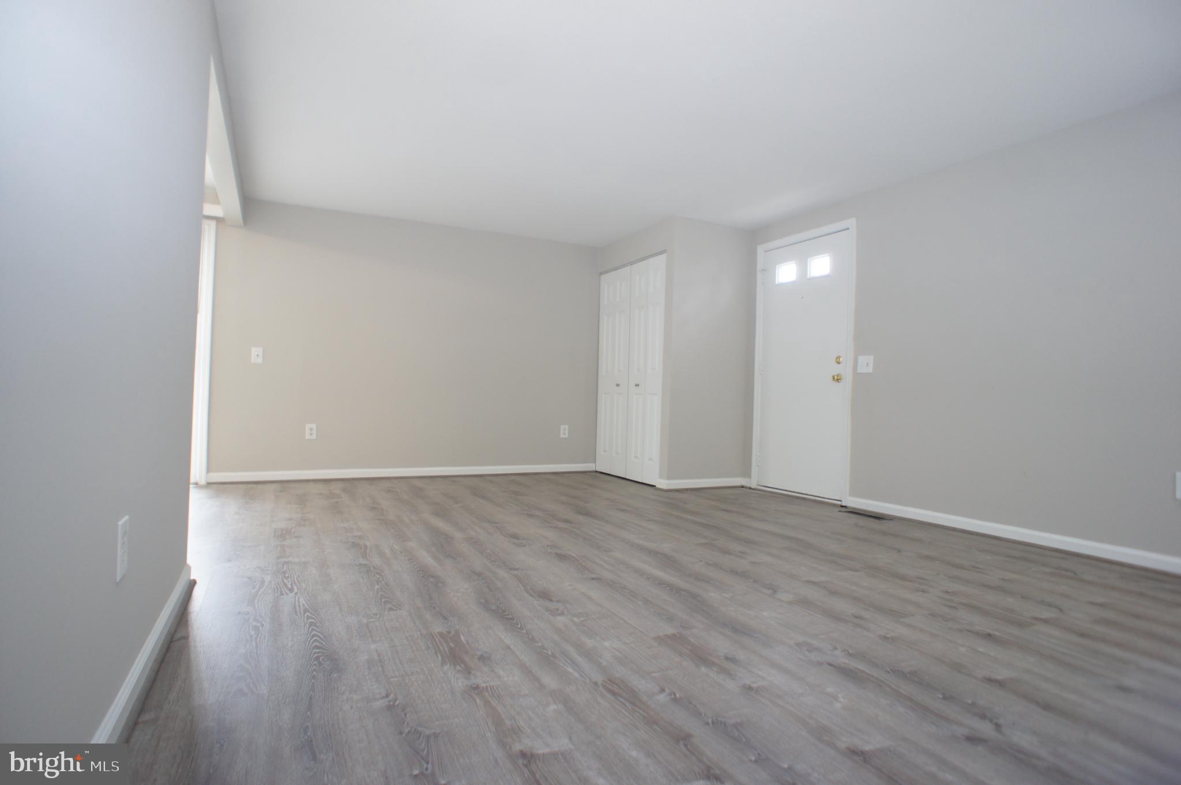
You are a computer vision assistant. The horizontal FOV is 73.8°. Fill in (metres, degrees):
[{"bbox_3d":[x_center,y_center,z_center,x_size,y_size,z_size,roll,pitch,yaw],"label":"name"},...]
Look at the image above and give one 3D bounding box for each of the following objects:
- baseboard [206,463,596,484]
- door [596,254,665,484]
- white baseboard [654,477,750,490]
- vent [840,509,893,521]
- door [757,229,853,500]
[{"bbox_3d":[-1.411,0.698,6.880,3.522,0.078,0.018,2,-1,-31],"label":"baseboard"},{"bbox_3d":[0.354,-0.196,7.190,0.040,1.940,1.360,2,-1,-22],"label":"door"},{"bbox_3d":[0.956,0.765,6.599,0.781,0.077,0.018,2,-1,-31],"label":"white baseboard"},{"bbox_3d":[1.825,0.814,5.223,0.100,0.012,0.380,2,-1,-22],"label":"vent"},{"bbox_3d":[1.669,-0.200,6.202,0.050,1.980,1.030,2,-1,-22],"label":"door"}]

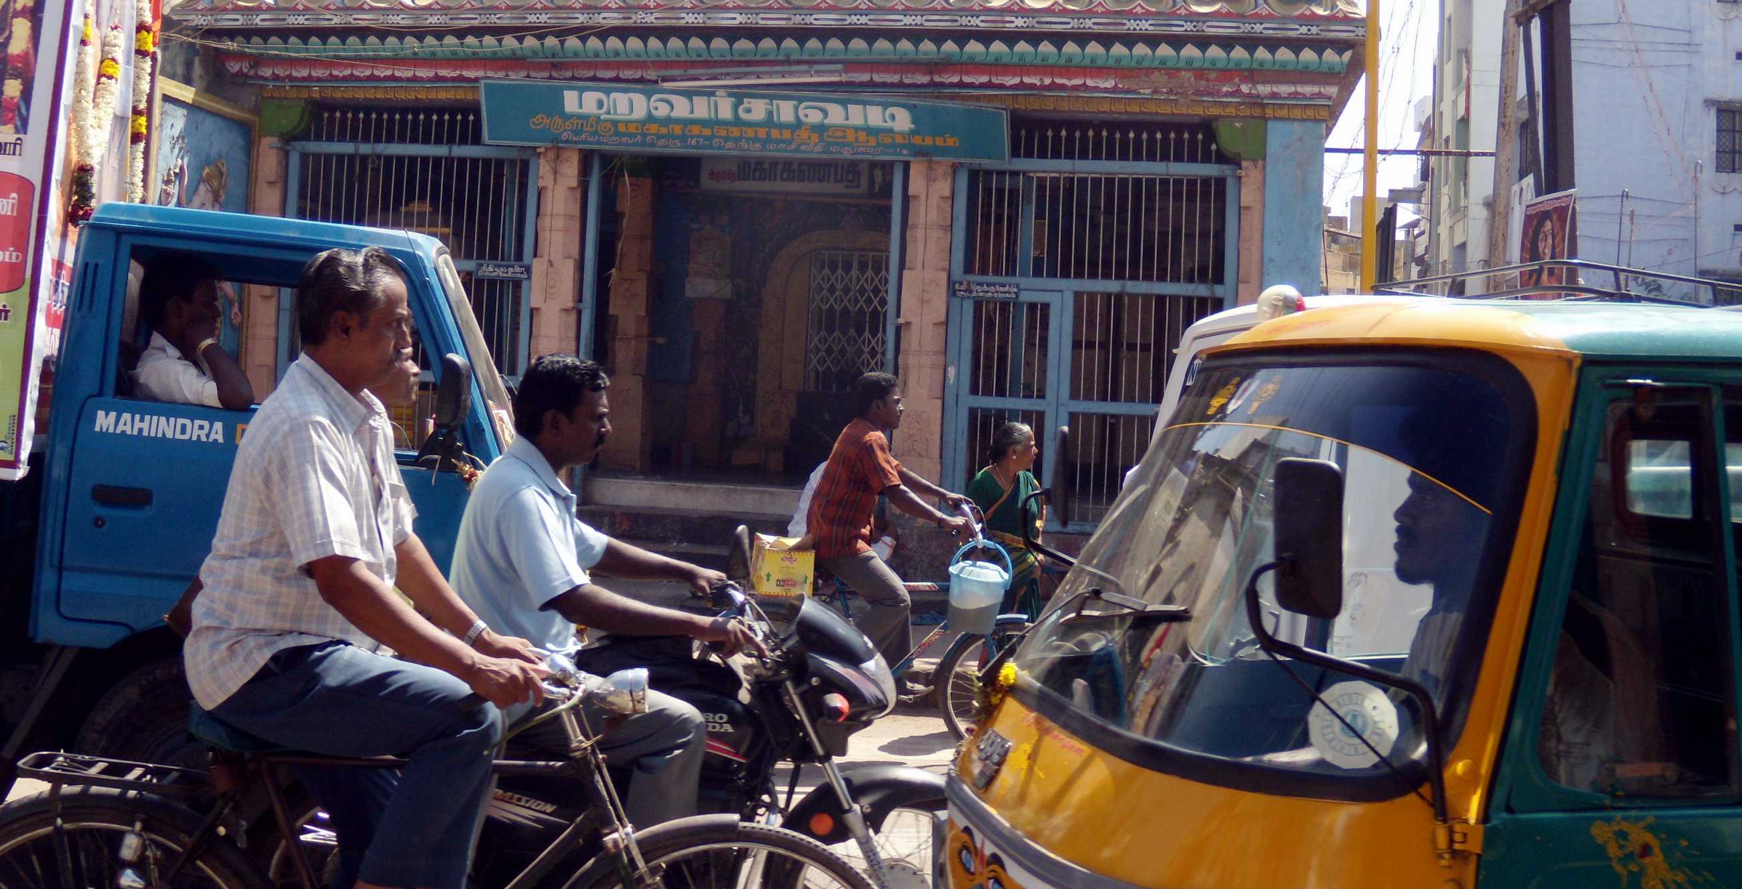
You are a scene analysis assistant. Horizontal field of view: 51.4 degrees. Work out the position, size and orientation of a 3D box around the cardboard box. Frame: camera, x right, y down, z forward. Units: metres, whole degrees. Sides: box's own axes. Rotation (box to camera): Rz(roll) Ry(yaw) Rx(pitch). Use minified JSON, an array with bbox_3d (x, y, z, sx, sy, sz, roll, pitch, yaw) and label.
[{"bbox_3d":[-0.393,0.535,8.120,0.250,0.260,0.230,3,-1,-16],"label":"cardboard box"}]

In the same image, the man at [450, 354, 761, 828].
[{"bbox_3d":[-0.630,0.430,4.340,0.770,1.300,0.580,3,-1,-9],"label":"man"}]

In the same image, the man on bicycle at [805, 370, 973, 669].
[{"bbox_3d":[0.075,0.420,8.280,0.800,1.450,0.500,3,-1,-14],"label":"man on bicycle"}]

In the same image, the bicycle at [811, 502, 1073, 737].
[{"bbox_3d":[0.090,0.895,8.300,1.800,1.080,0.550,3,-1,-14],"label":"bicycle"}]

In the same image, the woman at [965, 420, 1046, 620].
[{"bbox_3d":[0.690,0.640,9.300,0.450,1.520,0.320,3,-1,-40],"label":"woman"}]

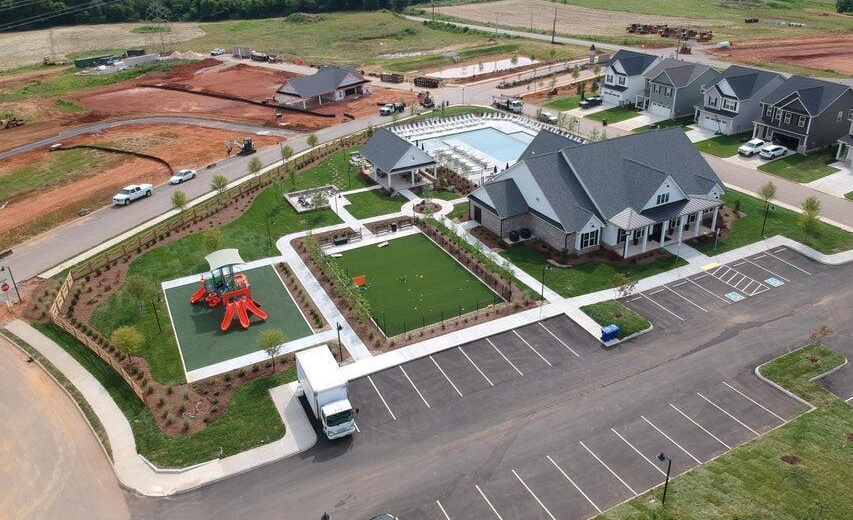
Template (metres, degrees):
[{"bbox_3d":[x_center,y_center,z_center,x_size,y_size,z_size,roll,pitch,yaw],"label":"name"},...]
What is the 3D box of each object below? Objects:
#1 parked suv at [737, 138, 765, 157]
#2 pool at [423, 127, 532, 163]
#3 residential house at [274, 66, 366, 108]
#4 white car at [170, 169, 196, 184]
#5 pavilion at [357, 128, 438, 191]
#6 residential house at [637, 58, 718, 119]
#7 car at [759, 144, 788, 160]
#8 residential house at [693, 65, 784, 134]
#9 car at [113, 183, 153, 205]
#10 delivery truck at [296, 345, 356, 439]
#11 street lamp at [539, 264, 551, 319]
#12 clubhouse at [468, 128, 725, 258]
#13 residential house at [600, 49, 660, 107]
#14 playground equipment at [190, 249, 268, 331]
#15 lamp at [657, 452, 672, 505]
[{"bbox_3d":[53.768,-18.479,101.277,4.700,1.700,1.900,-14,28,-24],"label":"parked suv"},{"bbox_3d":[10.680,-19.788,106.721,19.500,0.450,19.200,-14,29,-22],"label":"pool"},{"bbox_3d":[-25.916,-43.114,152.823,12.800,6.000,23.000,19,33,37],"label":"residential house"},{"bbox_3d":[-37.743,-12.895,95.749,1.820,1.460,4.700,10,29,23],"label":"white car"},{"bbox_3d":[-4.584,-16.092,94.571,8.400,6.100,12.300,-14,28,-23],"label":"pavilion"},{"bbox_3d":[51.210,-35.456,125.563,14.500,9.100,12.600,-14,28,-23],"label":"residential house"},{"bbox_3d":[53.439,-16.546,94.883,4.600,1.620,1.850,-16,30,-26],"label":"car"},{"bbox_3d":[57.278,-29.458,112.014,16.100,9.100,10.700,-14,29,-22],"label":"residential house"},{"bbox_3d":[-42.302,-9.501,88.825,2.050,1.950,5.850,11,28,25],"label":"car"},{"bbox_3d":[-7.248,9.579,44.518,2.450,3.400,6.650,-14,28,-23],"label":"delivery truck"},{"bbox_3d":[10.888,2.602,56.918,0.400,3.900,1.000,-14,28,-23],"label":"street lamp"},{"bbox_3d":[20.177,-9.838,75.659,28.400,8.900,25.400,-14,28,-23],"label":"clubhouse"},{"bbox_3d":[45.316,-40.079,134.137,16.000,9.100,10.700,-14,29,-22],"label":"residential house"},{"bbox_3d":[-19.215,2.785,58.520,6.100,4.600,8.500,-14,29,-22],"label":"playground equipment"},{"bbox_3d":[13.960,12.889,36.520,0.420,3.750,0.920,-14,29,-22],"label":"lamp"}]

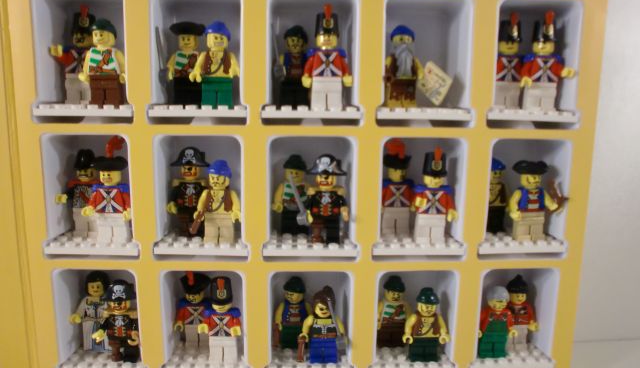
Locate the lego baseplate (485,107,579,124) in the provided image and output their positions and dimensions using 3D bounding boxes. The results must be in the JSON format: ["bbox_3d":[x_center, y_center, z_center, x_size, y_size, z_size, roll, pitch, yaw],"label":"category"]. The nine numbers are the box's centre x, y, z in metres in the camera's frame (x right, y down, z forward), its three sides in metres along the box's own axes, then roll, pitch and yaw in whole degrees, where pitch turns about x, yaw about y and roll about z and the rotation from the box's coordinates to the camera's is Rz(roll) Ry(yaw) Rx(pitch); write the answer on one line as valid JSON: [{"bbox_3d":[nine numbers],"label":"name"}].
[{"bbox_3d":[0.107,-0.037,0.258,0.048,0.005,0.032,0,10,-2],"label":"lego baseplate"}]

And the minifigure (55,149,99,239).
[{"bbox_3d":[-0.125,0.005,0.262,0.025,0.046,0.018,0,10,-2],"label":"minifigure"}]

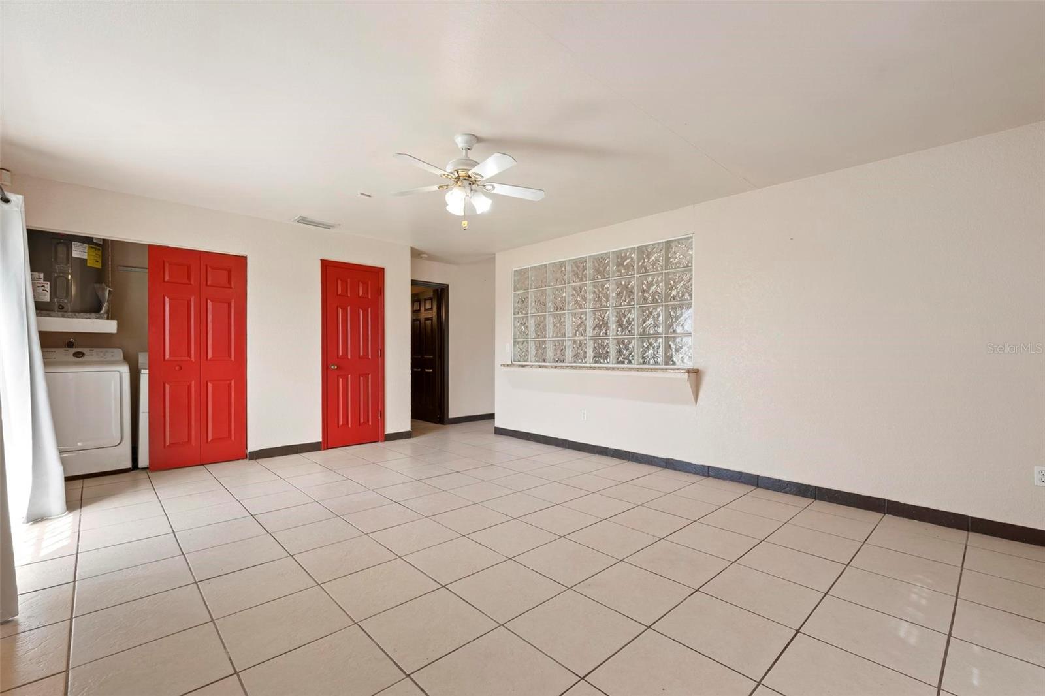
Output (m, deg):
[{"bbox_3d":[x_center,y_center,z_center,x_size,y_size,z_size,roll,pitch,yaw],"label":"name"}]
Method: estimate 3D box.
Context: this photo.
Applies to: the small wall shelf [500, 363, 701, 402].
[{"bbox_3d":[0.636,0.344,4.687,0.220,0.320,2.450,1,-1,-44],"label":"small wall shelf"}]

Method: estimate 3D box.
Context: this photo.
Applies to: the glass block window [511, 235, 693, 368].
[{"bbox_3d":[0.742,-0.414,4.812,0.100,1.210,2.390,1,-1,-44],"label":"glass block window"}]

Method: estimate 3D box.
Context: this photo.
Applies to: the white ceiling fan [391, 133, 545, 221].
[{"bbox_3d":[-0.368,-1.071,2.757,1.050,0.500,1.050,0,-1,36],"label":"white ceiling fan"}]

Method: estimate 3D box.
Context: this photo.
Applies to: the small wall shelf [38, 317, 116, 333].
[{"bbox_3d":[-4.260,-0.208,4.045,0.720,0.117,0.600,1,-1,-43],"label":"small wall shelf"}]

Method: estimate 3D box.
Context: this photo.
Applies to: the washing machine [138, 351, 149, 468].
[{"bbox_3d":[-3.473,0.590,4.457,0.685,1.070,0.660,1,-1,-43],"label":"washing machine"}]

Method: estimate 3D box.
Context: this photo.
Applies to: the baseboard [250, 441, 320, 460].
[{"bbox_3d":[-2.489,1.086,4.594,0.690,0.090,0.015,1,-1,-43],"label":"baseboard"}]

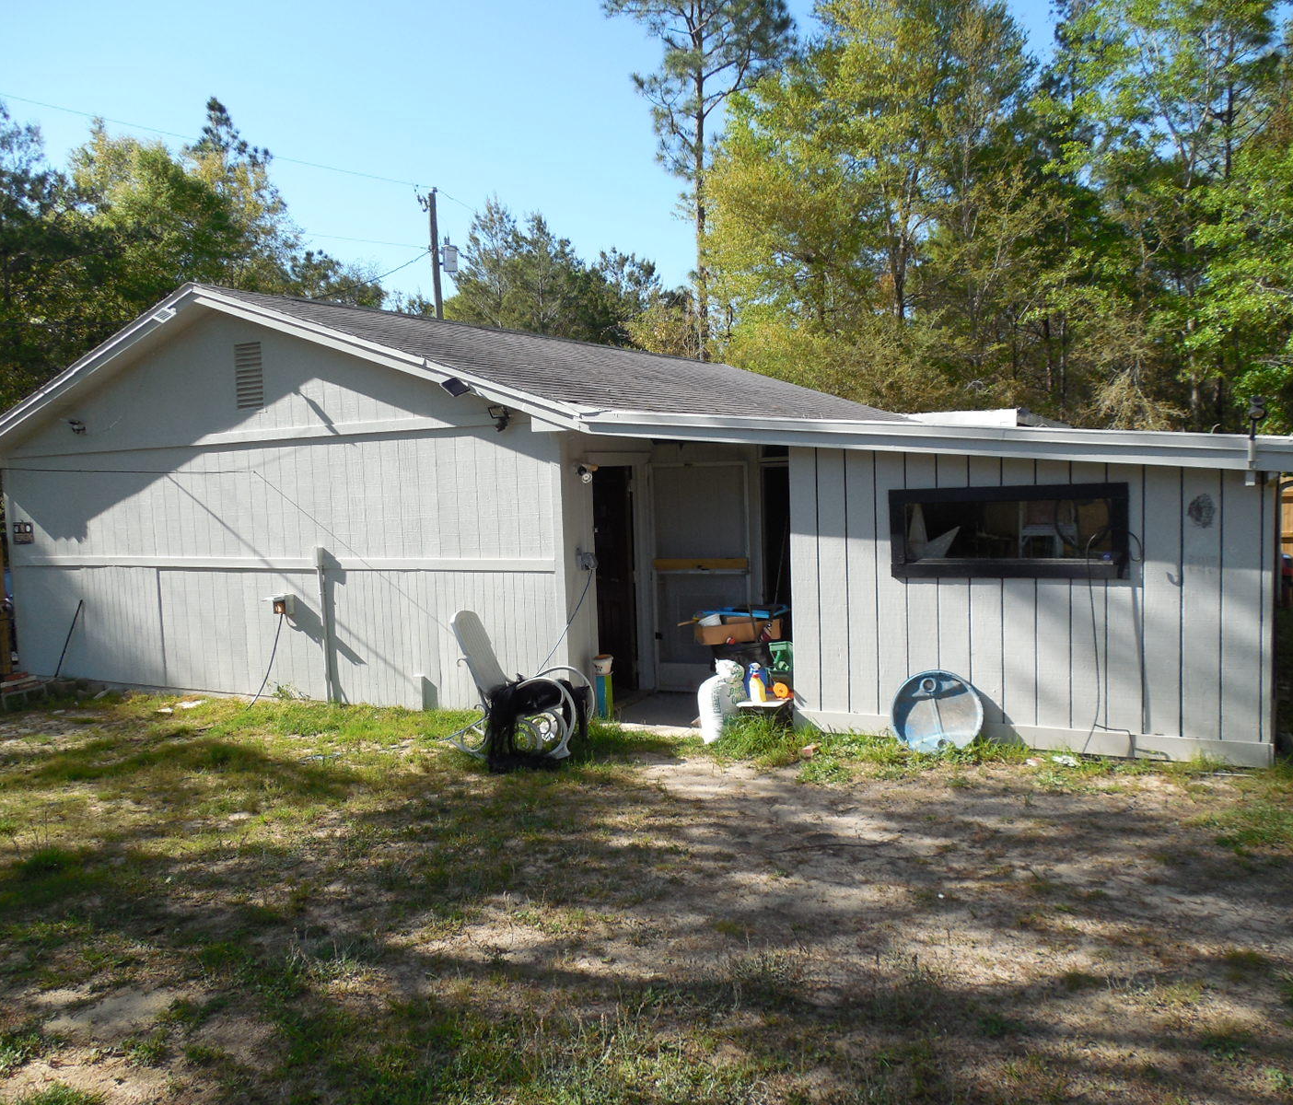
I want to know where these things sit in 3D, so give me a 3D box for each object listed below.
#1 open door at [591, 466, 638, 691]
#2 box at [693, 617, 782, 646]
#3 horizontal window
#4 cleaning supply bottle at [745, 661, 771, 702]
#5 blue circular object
[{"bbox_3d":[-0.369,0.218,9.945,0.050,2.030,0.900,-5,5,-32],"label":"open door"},{"bbox_3d":[0.696,0.596,8.232,0.600,0.150,0.330,-6,5,-10],"label":"box"},{"bbox_3d":[2.267,-0.132,6.731,1.435,0.573,0.100,0,5,27],"label":"horizontal window"},{"bbox_3d":[0.779,0.911,7.450,0.120,0.277,0.075,-3,4,-12],"label":"cleaning supply bottle"},{"bbox_3d":[1.886,1.036,6.865,0.580,0.570,0.160,0,-5,20],"label":"blue circular object"}]

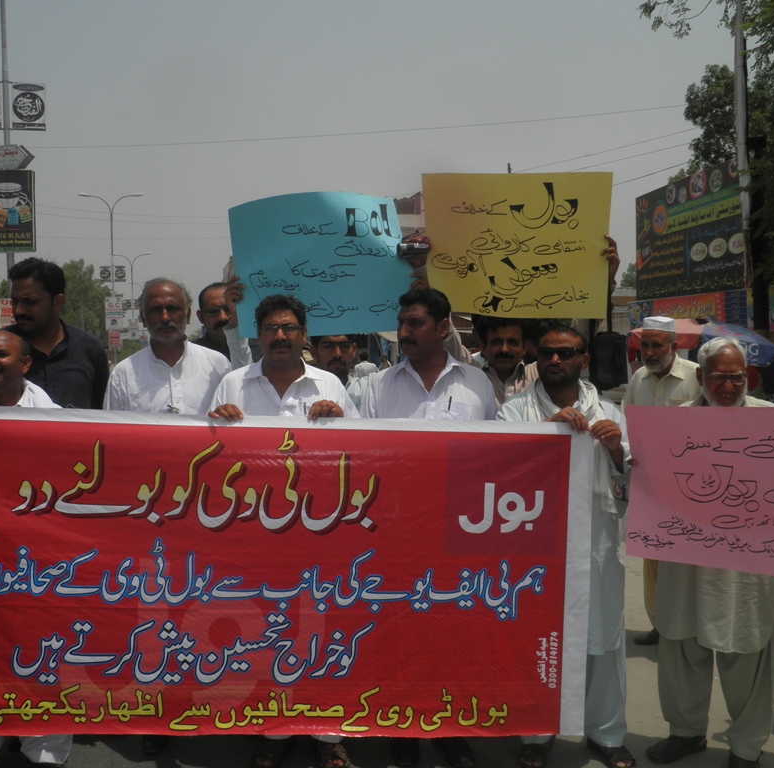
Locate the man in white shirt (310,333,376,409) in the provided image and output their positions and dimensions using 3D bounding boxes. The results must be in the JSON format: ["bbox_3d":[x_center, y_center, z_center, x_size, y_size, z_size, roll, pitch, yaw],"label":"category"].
[{"bbox_3d":[-0.192,0.565,3.460,0.500,1.640,0.320,-1,3,-2],"label":"man in white shirt"}]

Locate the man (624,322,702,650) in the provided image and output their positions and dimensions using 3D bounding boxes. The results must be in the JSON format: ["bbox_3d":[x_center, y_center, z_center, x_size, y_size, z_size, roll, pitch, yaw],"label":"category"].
[{"bbox_3d":[1.435,0.482,4.291,0.520,1.660,0.340,0,3,22],"label":"man"}]

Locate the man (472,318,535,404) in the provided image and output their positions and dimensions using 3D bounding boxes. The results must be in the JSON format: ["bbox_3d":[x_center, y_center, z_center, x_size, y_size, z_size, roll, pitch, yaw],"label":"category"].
[{"bbox_3d":[0.535,0.526,3.661,0.500,1.670,0.320,-1,3,6],"label":"man"}]

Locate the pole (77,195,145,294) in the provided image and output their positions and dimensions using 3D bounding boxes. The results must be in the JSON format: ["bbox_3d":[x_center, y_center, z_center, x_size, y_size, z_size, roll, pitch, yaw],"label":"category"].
[{"bbox_3d":[-14.510,-5.229,44.240,3.400,9.794,0.300,-2,3,-15],"label":"pole"}]

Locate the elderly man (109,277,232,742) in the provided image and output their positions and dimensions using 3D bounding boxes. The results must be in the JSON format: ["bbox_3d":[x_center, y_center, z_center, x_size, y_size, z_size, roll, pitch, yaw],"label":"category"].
[{"bbox_3d":[-0.818,0.502,3.214,0.520,1.815,0.360,-1,3,-7],"label":"elderly man"}]

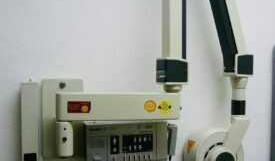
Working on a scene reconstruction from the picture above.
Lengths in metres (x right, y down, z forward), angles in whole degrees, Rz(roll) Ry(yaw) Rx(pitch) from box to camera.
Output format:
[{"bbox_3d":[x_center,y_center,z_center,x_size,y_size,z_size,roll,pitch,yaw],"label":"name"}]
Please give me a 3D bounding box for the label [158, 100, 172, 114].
[{"bbox_3d":[0.098,0.093,1.040,0.046,0.045,0.002,0,3,-4],"label":"label"}]

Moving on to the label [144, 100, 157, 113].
[{"bbox_3d":[0.045,0.091,1.037,0.041,0.042,0.002,0,3,-4],"label":"label"}]

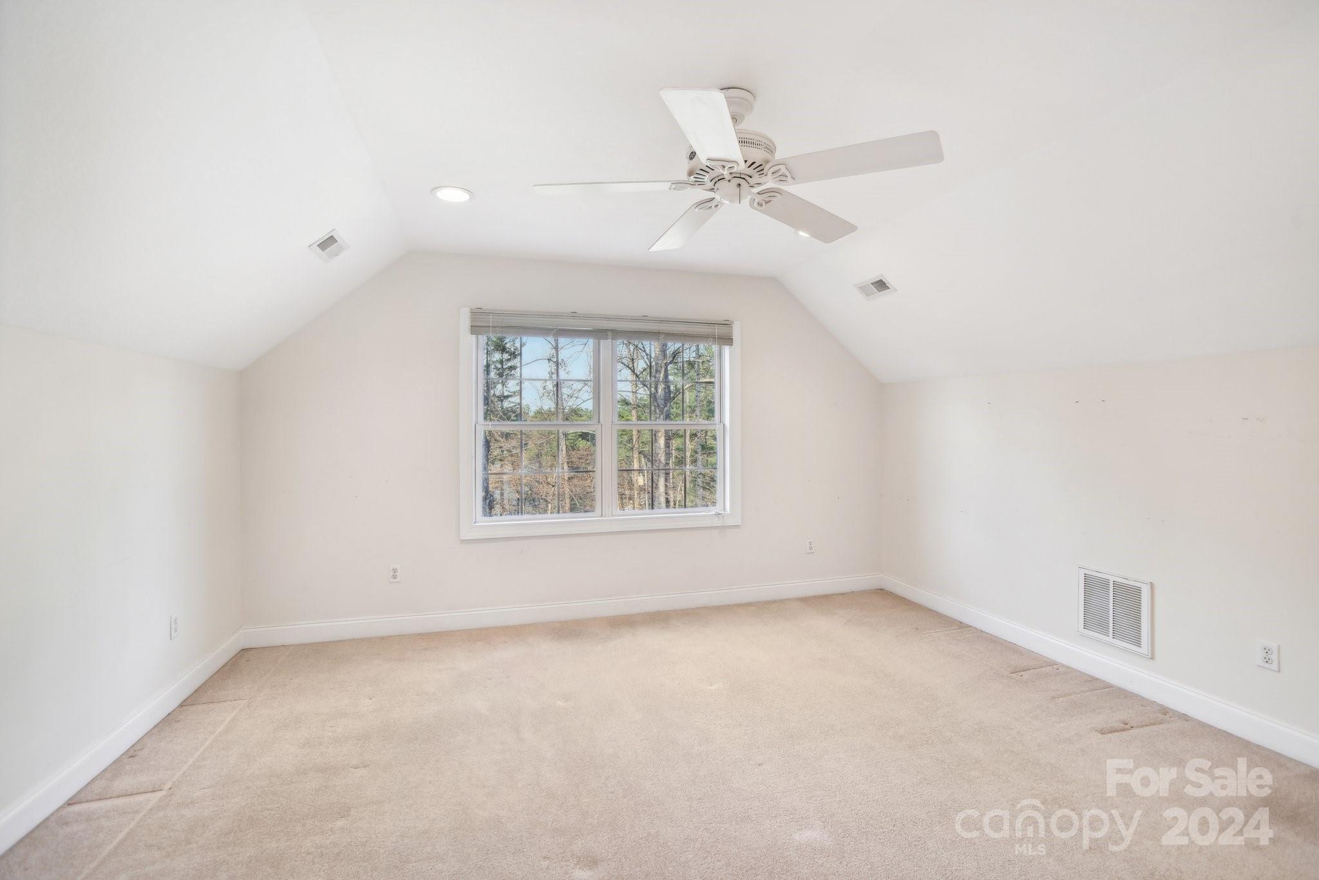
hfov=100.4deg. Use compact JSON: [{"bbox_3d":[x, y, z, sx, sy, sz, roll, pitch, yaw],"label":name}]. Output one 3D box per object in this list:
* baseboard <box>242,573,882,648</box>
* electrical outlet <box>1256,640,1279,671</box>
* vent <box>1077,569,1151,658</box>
[{"bbox_3d":[-0.316,1.189,3.932,4.577,0.117,0.020,0,1,-16],"label":"baseboard"},{"bbox_3d":[2.531,0.895,2.285,0.010,0.115,0.071,0,1,-16],"label":"electrical outlet"},{"bbox_3d":[2.359,0.883,2.863,0.024,0.368,0.362,0,1,-16],"label":"vent"}]

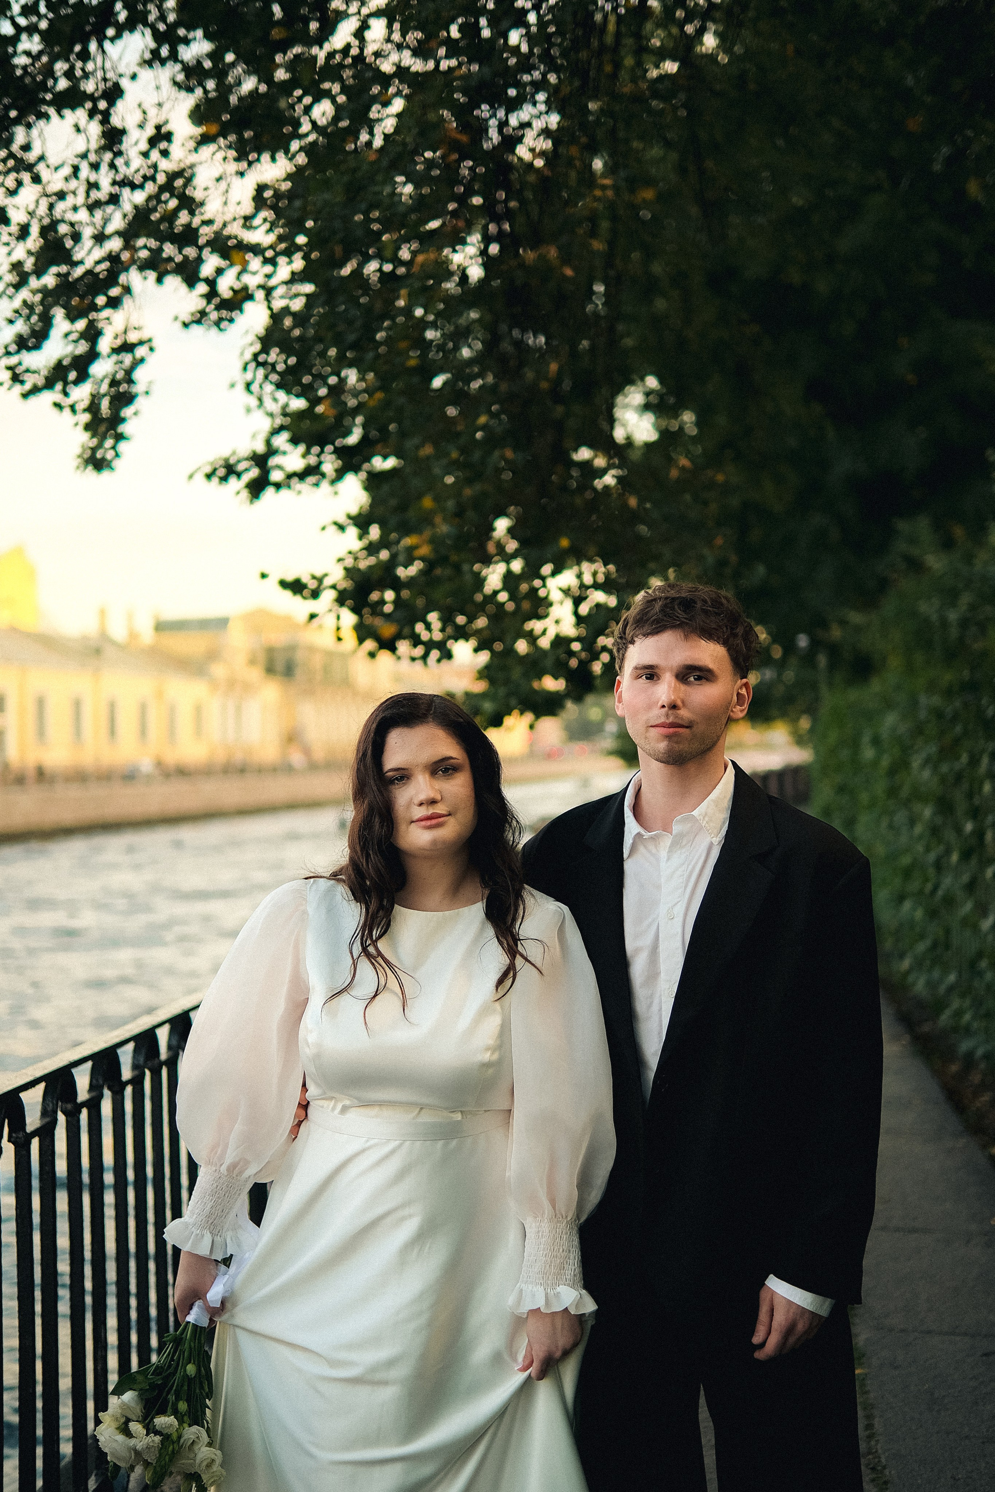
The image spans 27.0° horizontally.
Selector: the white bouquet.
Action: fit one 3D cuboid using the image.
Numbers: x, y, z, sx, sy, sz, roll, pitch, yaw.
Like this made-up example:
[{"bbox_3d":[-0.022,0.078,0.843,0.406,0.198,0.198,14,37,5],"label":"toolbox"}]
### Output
[{"bbox_3d":[-0.433,0.838,2.700,0.180,0.340,0.170,16,-7,0],"label":"white bouquet"}]

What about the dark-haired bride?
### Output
[{"bbox_3d":[-0.135,0.775,2.780,0.620,1.680,0.430,-1,0,-5],"label":"dark-haired bride"}]

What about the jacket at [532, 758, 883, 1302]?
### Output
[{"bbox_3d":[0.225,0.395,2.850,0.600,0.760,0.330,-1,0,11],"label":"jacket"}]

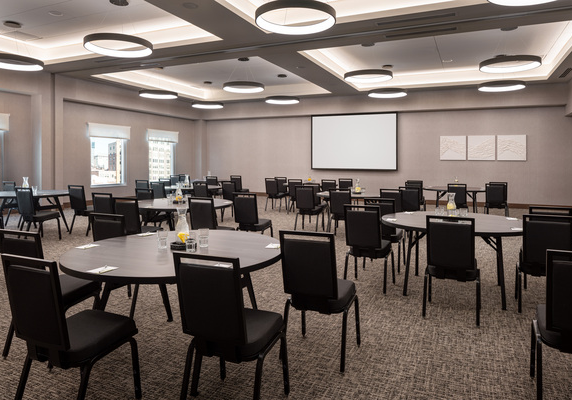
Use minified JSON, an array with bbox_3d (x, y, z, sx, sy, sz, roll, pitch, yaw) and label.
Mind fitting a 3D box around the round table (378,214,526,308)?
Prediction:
[{"bbox_3d":[1.771,0.586,4.206,1.489,0.750,1.489,0,5,0],"label":"round table"}]

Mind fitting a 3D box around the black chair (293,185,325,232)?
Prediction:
[{"bbox_3d":[0.461,0.162,7.843,0.460,0.900,0.550,2,6,23],"label":"black chair"}]

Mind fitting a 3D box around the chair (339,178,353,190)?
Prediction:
[{"bbox_3d":[1.724,-0.120,10.974,0.460,0.900,0.550,2,6,26],"label":"chair"}]

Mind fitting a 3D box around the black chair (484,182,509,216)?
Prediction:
[{"bbox_3d":[4.403,0.109,8.438,0.460,0.900,0.550,2,6,23],"label":"black chair"}]

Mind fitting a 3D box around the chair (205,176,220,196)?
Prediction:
[{"bbox_3d":[-2.064,-0.239,12.003,0.460,0.900,0.550,2,6,24],"label":"chair"}]

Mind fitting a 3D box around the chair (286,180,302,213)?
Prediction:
[{"bbox_3d":[0.344,-0.088,10.448,0.460,0.900,0.550,2,6,24],"label":"chair"}]

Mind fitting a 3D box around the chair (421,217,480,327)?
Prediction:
[{"bbox_3d":[1.508,0.579,3.625,0.470,0.915,0.535,2,6,26],"label":"chair"}]

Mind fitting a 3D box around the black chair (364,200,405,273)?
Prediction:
[{"bbox_3d":[1.278,0.424,5.206,0.470,0.915,0.535,2,6,25],"label":"black chair"}]

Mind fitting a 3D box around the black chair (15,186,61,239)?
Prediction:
[{"bbox_3d":[-4.269,0.247,6.908,0.460,0.900,0.550,2,6,21],"label":"black chair"}]

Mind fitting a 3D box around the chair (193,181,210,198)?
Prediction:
[{"bbox_3d":[-1.748,0.061,8.935,0.470,0.915,0.535,2,6,25],"label":"chair"}]

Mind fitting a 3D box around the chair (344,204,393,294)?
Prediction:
[{"bbox_3d":[0.917,0.499,4.365,0.460,0.900,0.550,3,6,30],"label":"chair"}]

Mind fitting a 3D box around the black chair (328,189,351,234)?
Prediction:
[{"bbox_3d":[1.015,0.244,6.992,0.460,0.900,0.550,2,6,24],"label":"black chair"}]

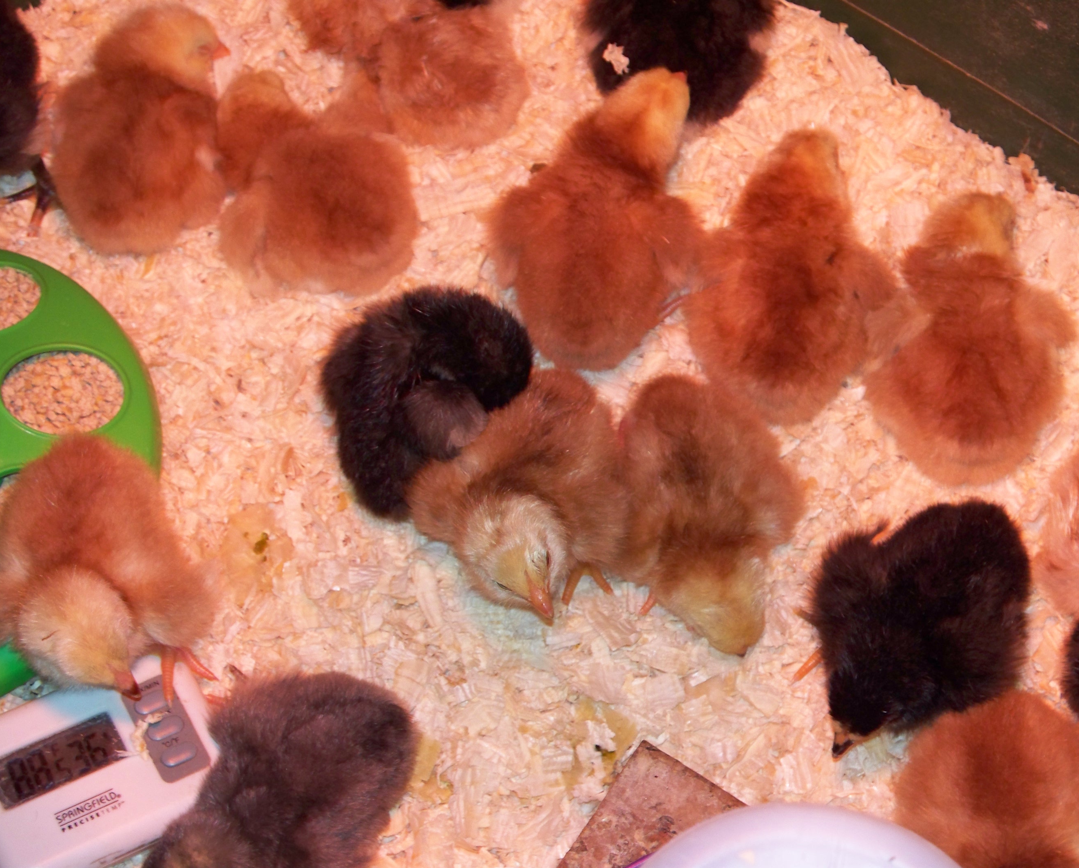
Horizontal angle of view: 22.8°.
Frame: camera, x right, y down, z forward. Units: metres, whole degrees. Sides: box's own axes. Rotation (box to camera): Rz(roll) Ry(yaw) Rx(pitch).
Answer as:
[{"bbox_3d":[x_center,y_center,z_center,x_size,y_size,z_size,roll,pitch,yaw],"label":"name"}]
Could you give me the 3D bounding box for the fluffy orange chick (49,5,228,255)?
[{"bbox_3d":[-0.127,-0.097,0.847,0.057,0.070,0.080,0,62,2],"label":"fluffy orange chick"}]

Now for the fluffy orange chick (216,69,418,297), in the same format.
[{"bbox_3d":[-0.070,-0.079,0.842,0.059,0.058,0.076,-25,64,-11],"label":"fluffy orange chick"}]

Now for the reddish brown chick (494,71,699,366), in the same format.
[{"bbox_3d":[0.018,-0.067,0.832,0.064,0.060,0.100,7,62,6],"label":"reddish brown chick"}]

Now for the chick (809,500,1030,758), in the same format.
[{"bbox_3d":[0.108,0.055,0.763,0.058,0.058,0.076,26,66,15],"label":"chick"}]

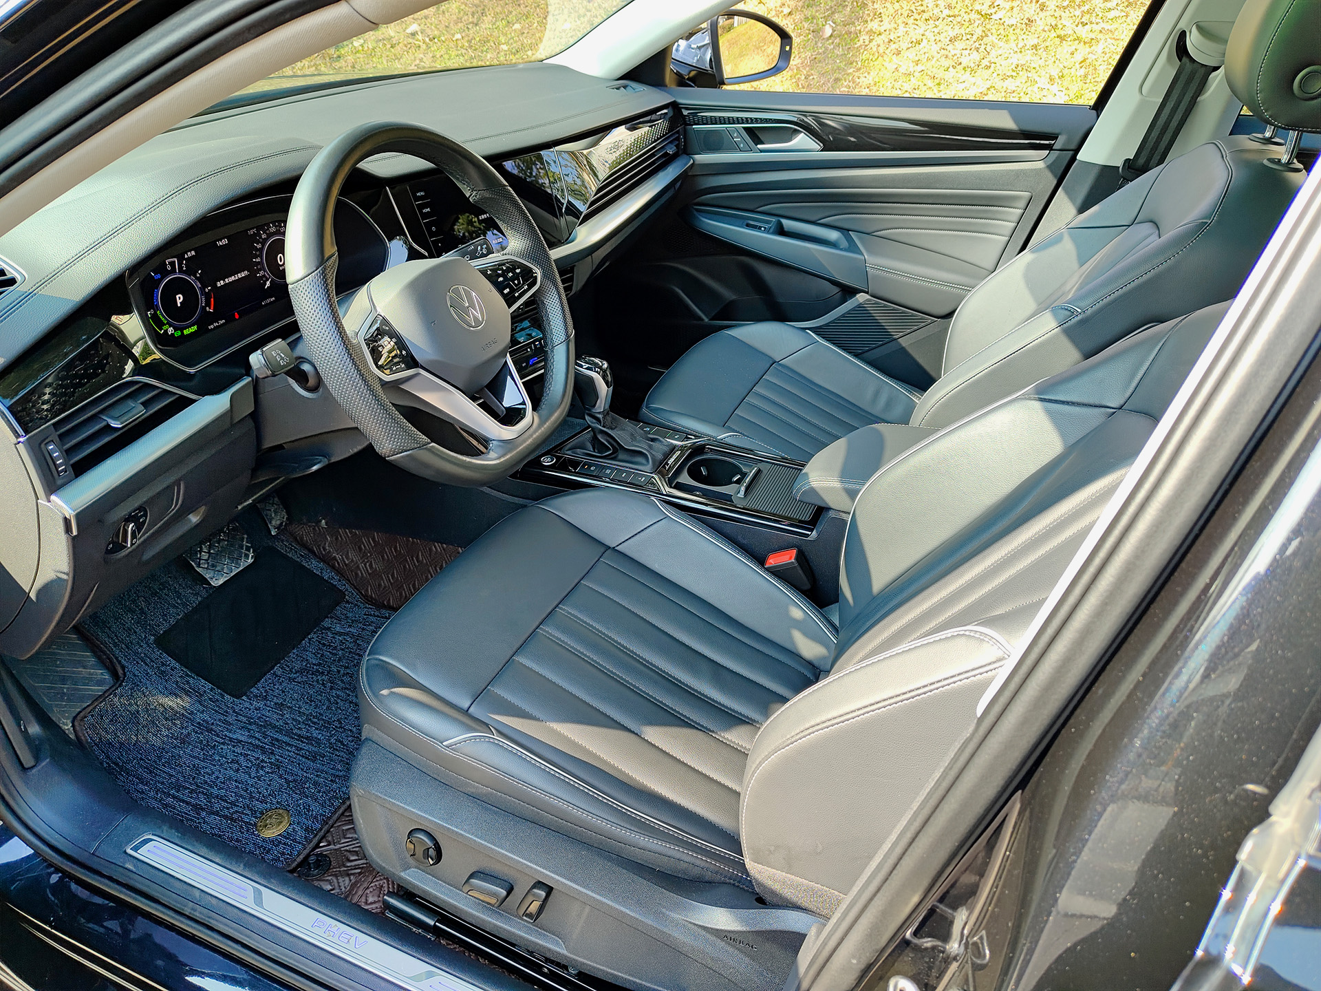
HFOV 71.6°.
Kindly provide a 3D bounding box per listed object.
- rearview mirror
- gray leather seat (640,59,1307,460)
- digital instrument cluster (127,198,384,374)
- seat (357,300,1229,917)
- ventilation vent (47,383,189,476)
[{"bbox_3d":[0.153,-0.959,1.977,0.150,0.155,0.215,24,41,34],"label":"rearview mirror"},{"bbox_3d":[0.454,-0.283,1.493,0.950,0.910,0.530,13,36,23],"label":"gray leather seat"},{"bbox_3d":[-0.434,-0.267,1.033,0.050,0.127,0.315,-4,28,32],"label":"digital instrument cluster"},{"bbox_3d":[0.133,0.084,0.943,0.950,0.910,0.530,13,36,23],"label":"seat"},{"bbox_3d":[-0.522,-0.075,0.878,0.045,0.064,0.158,4,32,28],"label":"ventilation vent"}]

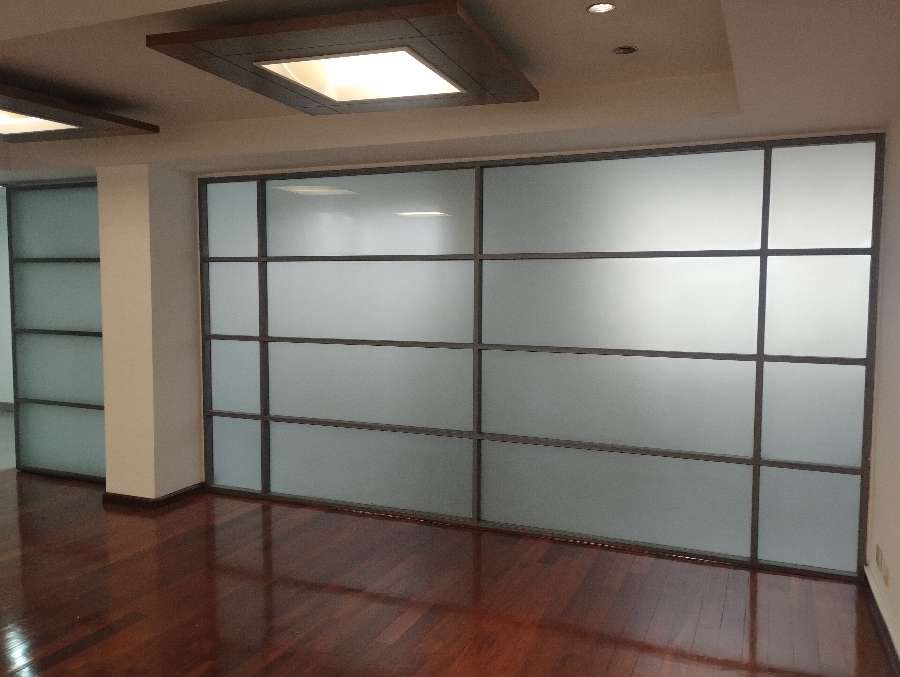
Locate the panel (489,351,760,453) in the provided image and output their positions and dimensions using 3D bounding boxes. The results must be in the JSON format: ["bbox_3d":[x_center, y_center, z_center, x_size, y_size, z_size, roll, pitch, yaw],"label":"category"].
[{"bbox_3d":[0.921,0.360,4.230,1.584,0.534,0.040,2,5,23],"label":"panel"}]

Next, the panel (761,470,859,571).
[{"bbox_3d":[1.951,0.980,3.971,0.492,0.532,0.038,2,5,23],"label":"panel"}]

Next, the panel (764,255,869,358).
[{"bbox_3d":[1.899,-0.165,3.776,0.486,0.532,0.040,2,5,23],"label":"panel"}]

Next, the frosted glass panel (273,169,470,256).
[{"bbox_3d":[-0.576,-0.832,4.934,1.595,0.541,0.040,2,5,23],"label":"frosted glass panel"}]

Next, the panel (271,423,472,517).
[{"bbox_3d":[-0.569,0.869,4.900,1.563,0.527,0.040,2,5,23],"label":"panel"}]

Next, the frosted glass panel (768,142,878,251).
[{"bbox_3d":[1.901,-0.722,3.735,0.486,0.533,0.040,2,5,23],"label":"frosted glass panel"}]

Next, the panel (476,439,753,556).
[{"bbox_3d":[0.919,0.920,4.271,1.584,0.527,0.040,2,5,23],"label":"panel"}]

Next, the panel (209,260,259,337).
[{"bbox_3d":[-1.592,-0.291,5.402,0.449,0.539,0.040,2,5,23],"label":"panel"}]

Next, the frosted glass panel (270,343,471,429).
[{"bbox_3d":[-0.567,0.308,4.859,1.563,0.534,0.040,2,5,23],"label":"frosted glass panel"}]

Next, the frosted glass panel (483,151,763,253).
[{"bbox_3d":[0.953,-0.777,4.264,1.613,0.537,0.038,2,5,23],"label":"frosted glass panel"}]

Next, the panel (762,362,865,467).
[{"bbox_3d":[1.964,0.405,3.952,0.493,0.538,0.040,2,5,23],"label":"panel"}]

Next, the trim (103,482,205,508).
[{"bbox_3d":[-2.202,1.151,5.464,0.463,0.071,0.529,2,5,23],"label":"trim"}]

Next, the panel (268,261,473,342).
[{"bbox_3d":[-0.565,-0.250,4.818,1.563,0.532,0.040,2,5,23],"label":"panel"}]

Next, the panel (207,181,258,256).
[{"bbox_3d":[-1.584,-0.861,5.322,0.446,0.537,0.038,2,5,23],"label":"panel"}]

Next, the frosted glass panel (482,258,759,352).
[{"bbox_3d":[0.958,-0.205,4.332,1.622,0.539,0.040,2,5,23],"label":"frosted glass panel"}]

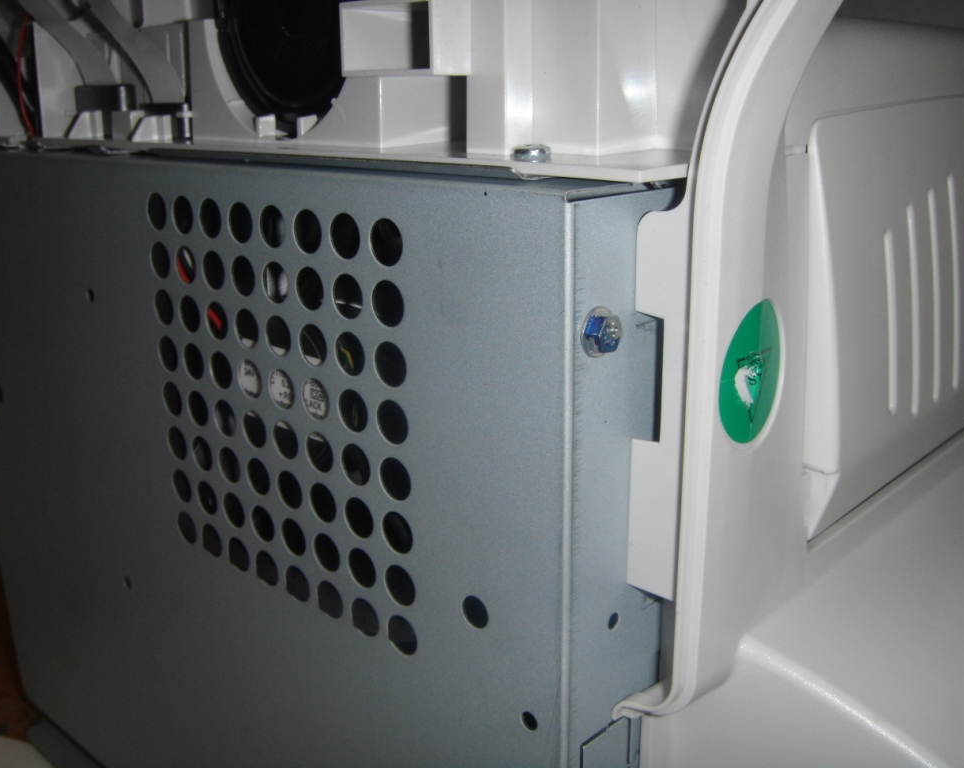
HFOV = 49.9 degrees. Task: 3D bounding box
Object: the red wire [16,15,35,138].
[{"bbox_3d":[-0.127,-0.086,0.289,0.006,0.033,0.004,14,22,41],"label":"red wire"}]

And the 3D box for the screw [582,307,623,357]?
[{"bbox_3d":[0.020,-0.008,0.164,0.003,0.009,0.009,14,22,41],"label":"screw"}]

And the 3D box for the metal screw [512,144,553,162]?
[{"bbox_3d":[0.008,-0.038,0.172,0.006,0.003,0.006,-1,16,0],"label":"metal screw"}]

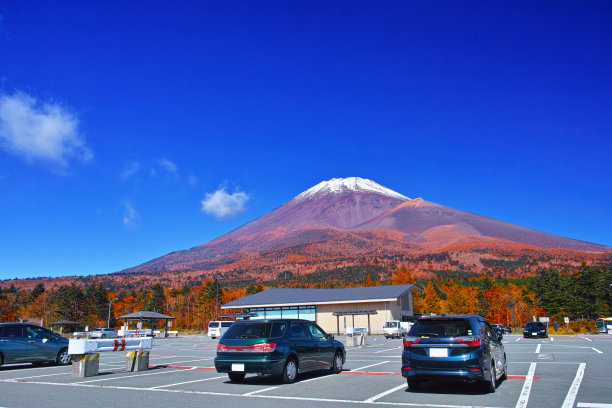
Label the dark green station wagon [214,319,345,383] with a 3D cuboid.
[{"bbox_3d":[-0.492,3.929,13.025,1.700,1.515,4.640,-8,-16,27],"label":"dark green station wagon"}]

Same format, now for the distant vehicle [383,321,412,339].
[{"bbox_3d":[9.049,12.506,47.648,1.490,1.800,3.450,-8,-16,25],"label":"distant vehicle"}]

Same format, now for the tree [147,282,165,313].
[{"bbox_3d":[-31.233,21.785,98.658,3.600,10.800,3.600,-1,-14,0],"label":"tree"}]

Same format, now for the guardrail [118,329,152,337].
[{"bbox_3d":[-12.728,9.981,35.382,0.610,1.220,2.670,-8,-16,27],"label":"guardrail"}]

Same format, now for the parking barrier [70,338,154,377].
[{"bbox_3d":[-5.972,4.675,14.670,0.640,1.030,2.660,-8,-16,25],"label":"parking barrier"}]

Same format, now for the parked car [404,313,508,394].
[{"bbox_3d":[3.523,3.351,11.039,1.700,1.545,4.400,-8,-16,26],"label":"parked car"}]

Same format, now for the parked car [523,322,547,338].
[{"bbox_3d":[20.427,11.139,42.359,1.780,1.420,4.550,-8,-16,26],"label":"parked car"}]

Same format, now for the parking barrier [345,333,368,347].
[{"bbox_3d":[3.484,9.168,32.974,0.580,1.180,2.650,-8,-16,27],"label":"parking barrier"}]

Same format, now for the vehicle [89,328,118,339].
[{"bbox_3d":[-26.292,17.080,63.147,1.730,1.450,4.550,-8,-16,25],"label":"vehicle"}]

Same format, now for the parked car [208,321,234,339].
[{"bbox_3d":[-9.447,14.753,55.901,1.700,1.980,4.700,-8,-16,25],"label":"parked car"}]

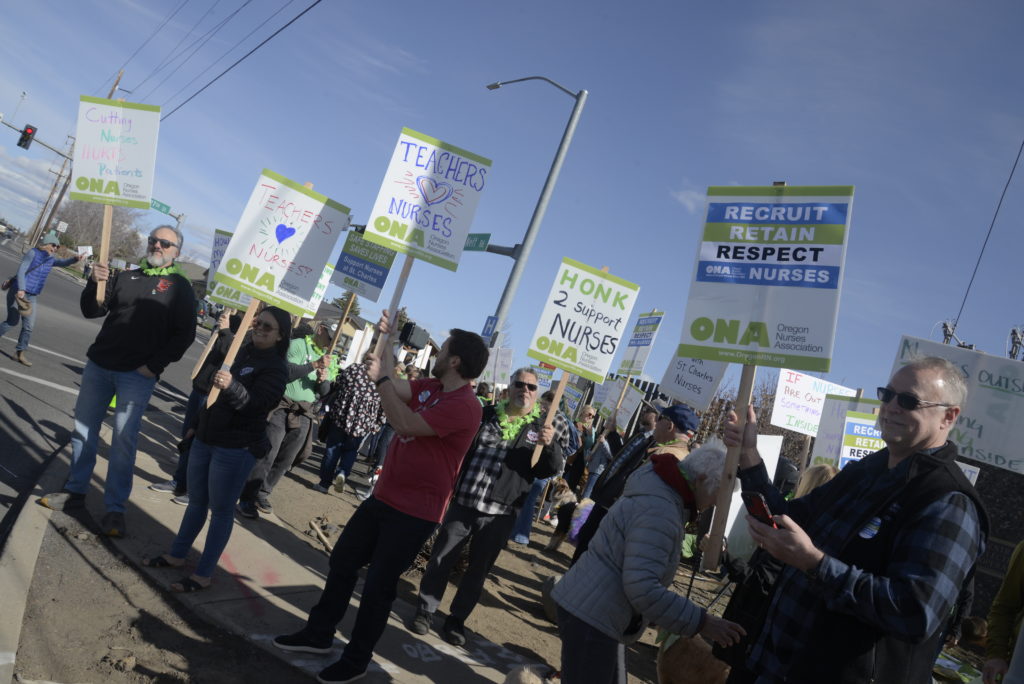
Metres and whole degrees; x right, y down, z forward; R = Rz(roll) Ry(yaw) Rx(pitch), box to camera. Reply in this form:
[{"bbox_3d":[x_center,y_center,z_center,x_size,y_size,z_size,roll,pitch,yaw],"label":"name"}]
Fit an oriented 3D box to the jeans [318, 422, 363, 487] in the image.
[{"bbox_3d":[-1.901,1.192,7.616,0.400,0.820,0.330,23,-6,-25],"label":"jeans"}]

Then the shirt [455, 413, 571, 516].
[{"bbox_3d":[-0.024,0.785,4.357,0.620,0.730,0.380,20,-6,0],"label":"shirt"}]

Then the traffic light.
[{"bbox_3d":[-25.876,-10.939,36.500,0.580,1.300,0.380,23,-6,-22],"label":"traffic light"}]

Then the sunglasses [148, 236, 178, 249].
[{"bbox_3d":[-2.168,-0.611,4.282,0.150,0.050,0.145,13,-6,7],"label":"sunglasses"}]

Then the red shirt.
[{"bbox_3d":[-0.421,0.534,3.535,0.340,0.700,0.460,25,-7,-42],"label":"red shirt"}]

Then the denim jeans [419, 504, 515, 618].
[{"bbox_3d":[-0.283,1.400,4.547,0.420,0.850,0.310,19,-6,10],"label":"denim jeans"}]

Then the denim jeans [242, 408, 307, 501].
[{"bbox_3d":[-2.012,0.913,5.803,0.380,0.920,0.440,14,-8,47],"label":"denim jeans"}]

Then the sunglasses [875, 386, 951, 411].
[{"bbox_3d":[1.014,0.153,1.710,0.150,0.050,0.147,10,4,-16],"label":"sunglasses"}]

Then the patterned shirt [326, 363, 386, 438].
[{"bbox_3d":[-1.709,0.643,7.671,0.560,0.770,0.360,23,-6,-25],"label":"patterned shirt"}]

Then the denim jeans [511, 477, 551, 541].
[{"bbox_3d":[0.211,1.996,8.217,0.360,0.880,0.320,25,-7,-40],"label":"denim jeans"}]

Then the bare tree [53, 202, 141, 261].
[{"bbox_3d":[-29.685,-8.529,50.000,6.200,6.600,6.000,24,-7,-31],"label":"bare tree"}]

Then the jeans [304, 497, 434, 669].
[{"bbox_3d":[-0.696,1.132,3.426,0.400,0.960,0.440,25,-8,-40],"label":"jeans"}]

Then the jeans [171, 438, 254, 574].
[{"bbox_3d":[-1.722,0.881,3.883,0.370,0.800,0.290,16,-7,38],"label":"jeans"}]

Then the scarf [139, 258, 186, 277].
[{"bbox_3d":[-2.184,-0.466,4.319,0.300,0.140,0.250,21,-5,-5],"label":"scarf"}]

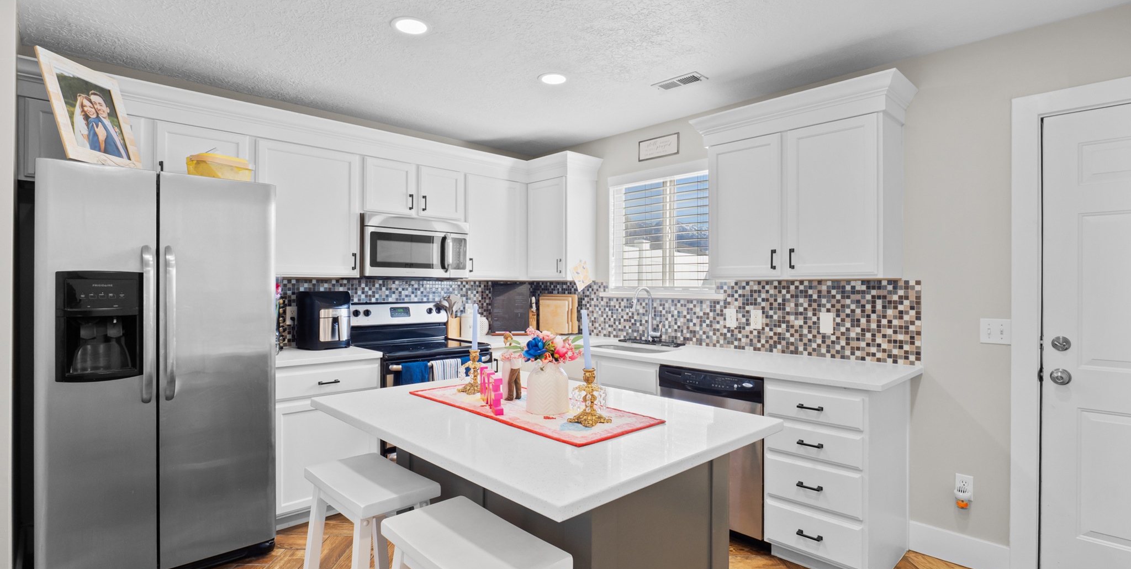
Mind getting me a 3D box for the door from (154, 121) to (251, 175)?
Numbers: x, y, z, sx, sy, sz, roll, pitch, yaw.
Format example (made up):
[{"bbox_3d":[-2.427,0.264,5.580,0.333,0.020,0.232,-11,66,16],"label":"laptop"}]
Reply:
[{"bbox_3d":[-1.877,-0.635,2.720,0.421,0.345,0.030,0,0,-44],"label":"door"}]

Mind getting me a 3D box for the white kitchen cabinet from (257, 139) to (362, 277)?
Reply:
[{"bbox_3d":[-1.500,-0.426,3.084,0.568,0.759,0.030,0,0,-44],"label":"white kitchen cabinet"}]

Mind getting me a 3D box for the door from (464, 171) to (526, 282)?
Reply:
[{"bbox_3d":[-0.528,-0.434,4.063,0.587,0.766,0.035,0,0,-44],"label":"door"}]

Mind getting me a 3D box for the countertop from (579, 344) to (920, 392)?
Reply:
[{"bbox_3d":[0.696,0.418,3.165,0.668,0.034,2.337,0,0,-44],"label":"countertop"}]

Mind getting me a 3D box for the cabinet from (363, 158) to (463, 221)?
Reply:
[{"bbox_3d":[-1.112,-0.635,3.663,0.745,0.358,0.334,0,0,-44],"label":"cabinet"}]

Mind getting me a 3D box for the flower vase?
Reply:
[{"bbox_3d":[-0.057,0.308,1.630,0.139,0.163,0.139,0,0,0],"label":"flower vase"}]

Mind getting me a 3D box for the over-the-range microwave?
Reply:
[{"bbox_3d":[-1.089,-0.238,3.615,0.763,0.400,0.425,0,0,-44],"label":"over-the-range microwave"}]

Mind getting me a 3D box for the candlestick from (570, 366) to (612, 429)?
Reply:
[{"bbox_3d":[0.070,0.312,1.490,0.126,0.155,0.126,0,0,0],"label":"candlestick"}]

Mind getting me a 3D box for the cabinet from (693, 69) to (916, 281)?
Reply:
[{"bbox_3d":[1.228,-0.491,2.817,0.385,0.929,1.052,0,0,-44],"label":"cabinet"}]

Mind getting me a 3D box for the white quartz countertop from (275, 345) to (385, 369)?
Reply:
[{"bbox_3d":[-1.496,0.410,3.072,0.584,0.033,0.667,0,0,-44],"label":"white quartz countertop"}]

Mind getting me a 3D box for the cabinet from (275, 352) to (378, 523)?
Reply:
[{"bbox_3d":[-1.507,0.854,3.084,0.590,0.905,0.620,0,0,-44],"label":"cabinet"}]

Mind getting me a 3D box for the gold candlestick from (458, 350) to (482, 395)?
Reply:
[{"bbox_3d":[-0.343,0.323,1.981,0.132,0.157,0.132,0,0,-44],"label":"gold candlestick"}]

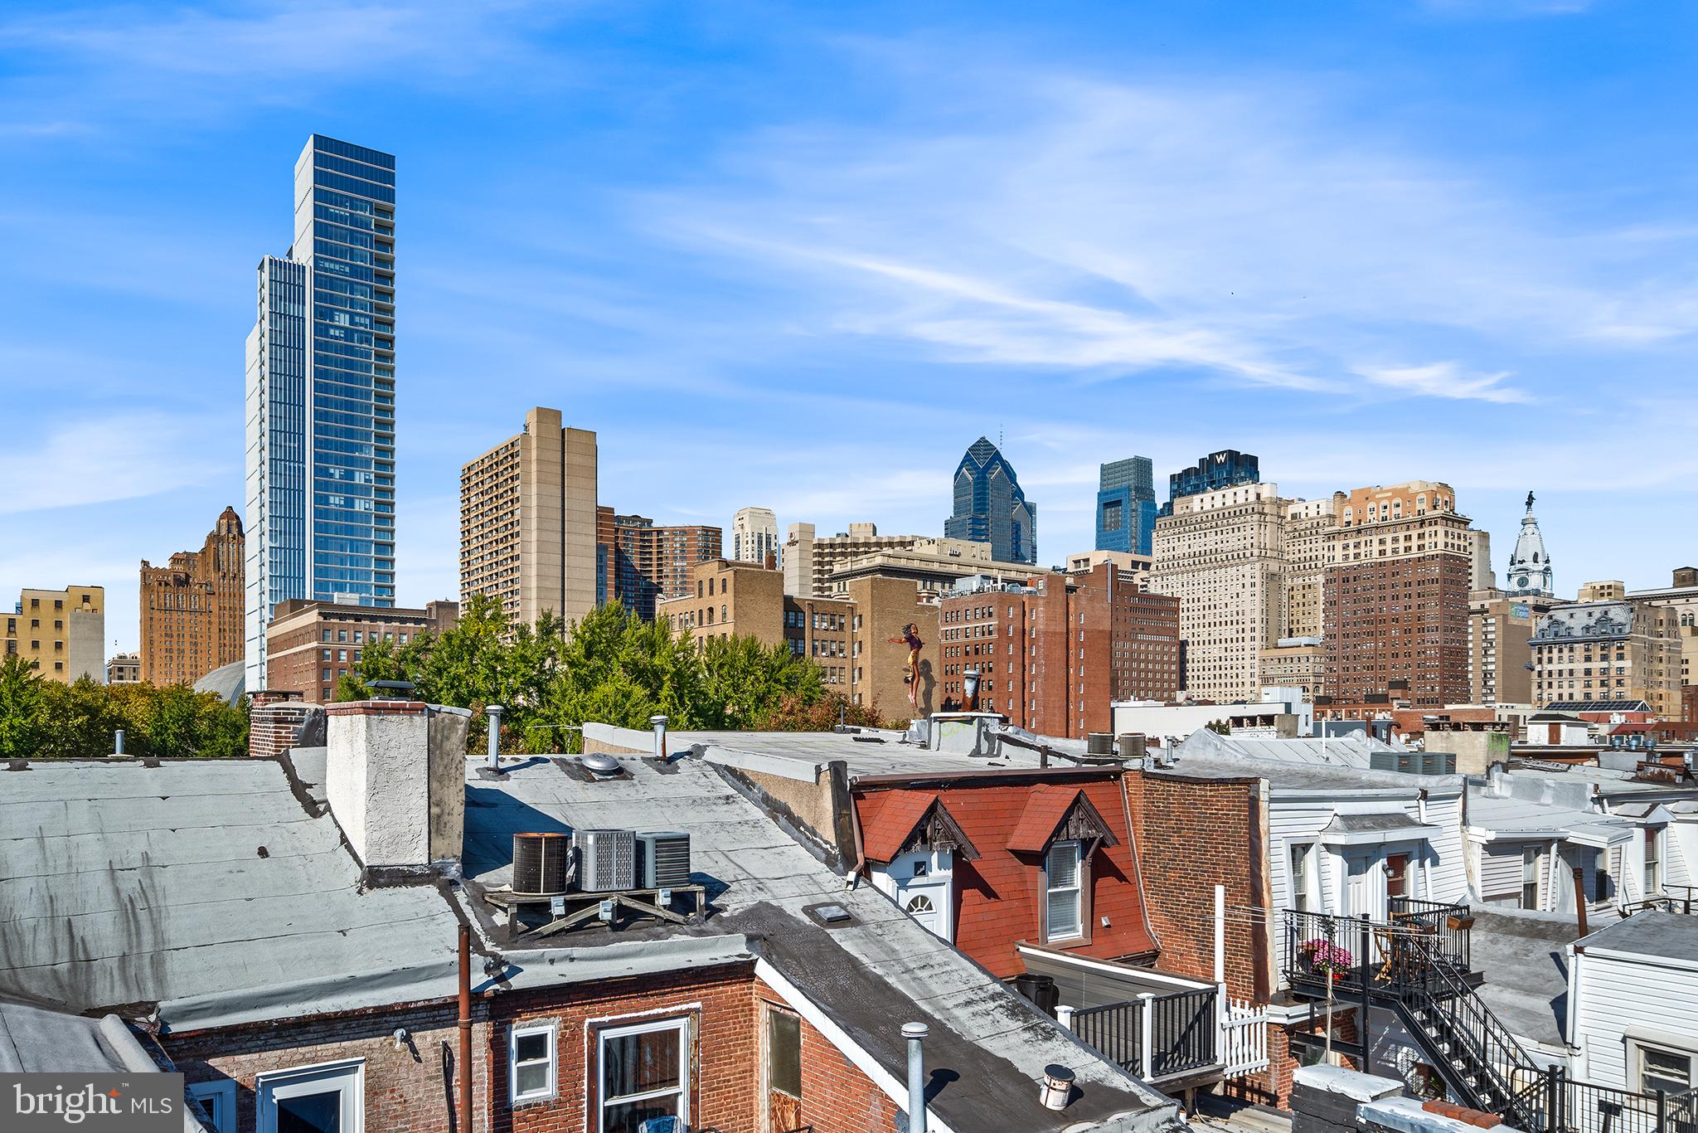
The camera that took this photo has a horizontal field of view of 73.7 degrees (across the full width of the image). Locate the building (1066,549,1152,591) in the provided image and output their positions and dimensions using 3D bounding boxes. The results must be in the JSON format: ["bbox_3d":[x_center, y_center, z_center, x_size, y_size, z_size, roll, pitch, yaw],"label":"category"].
[{"bbox_3d":[191.000,64.600,830.000,48.000,148.000,42.000,3,-5,-35],"label":"building"}]

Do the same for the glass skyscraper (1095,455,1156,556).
[{"bbox_3d":[268.780,45.087,1100.000,41.000,295.000,48.000,0,0,-34],"label":"glass skyscraper"}]

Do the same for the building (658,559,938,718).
[{"bbox_3d":[-7.650,19.500,167.000,34.500,39.000,23.500,0,0,-34],"label":"building"}]

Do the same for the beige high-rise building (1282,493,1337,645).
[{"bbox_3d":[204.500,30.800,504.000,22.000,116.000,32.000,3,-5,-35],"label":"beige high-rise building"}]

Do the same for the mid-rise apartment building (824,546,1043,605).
[{"bbox_3d":[26.000,28.500,311.000,58.000,62.000,27.000,3,-5,-36],"label":"mid-rise apartment building"}]

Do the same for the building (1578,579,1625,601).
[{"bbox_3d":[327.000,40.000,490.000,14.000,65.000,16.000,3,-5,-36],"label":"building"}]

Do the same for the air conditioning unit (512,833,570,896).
[{"bbox_3d":[-3.643,3.515,13.400,0.650,0.670,0.650,0,0,-34],"label":"air conditioning unit"}]

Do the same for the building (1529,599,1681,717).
[{"bbox_3d":[221.000,37.000,331.000,34.000,53.000,26.000,3,-5,-36],"label":"building"}]

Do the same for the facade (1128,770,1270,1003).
[{"bbox_3d":[6.000,5.380,19.450,0.400,3.650,2.900,3,-5,-36],"label":"facade"}]

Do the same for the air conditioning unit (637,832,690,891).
[{"bbox_3d":[-2.363,3.744,14.400,0.590,0.660,0.590,0,0,-34],"label":"air conditioning unit"}]

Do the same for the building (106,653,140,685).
[{"bbox_3d":[-353.000,69.500,553.000,18.000,52.000,22.000,3,-5,-36],"label":"building"}]

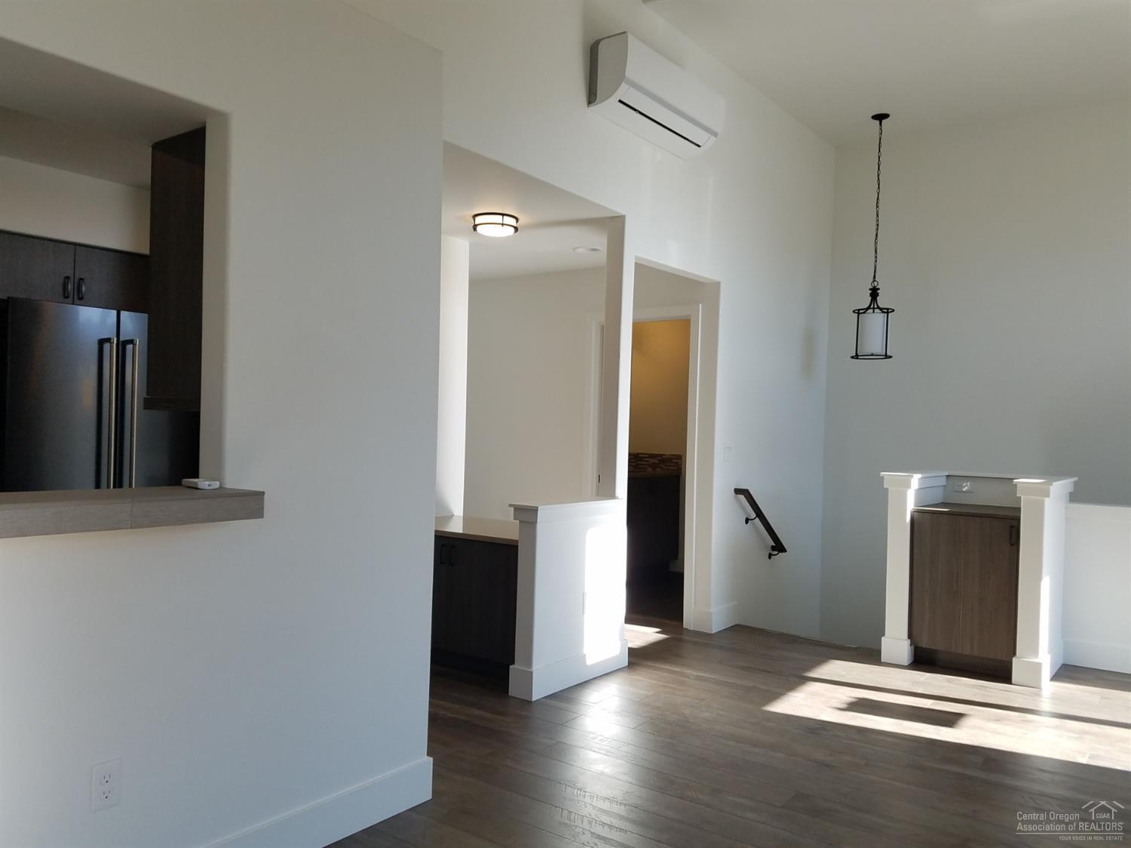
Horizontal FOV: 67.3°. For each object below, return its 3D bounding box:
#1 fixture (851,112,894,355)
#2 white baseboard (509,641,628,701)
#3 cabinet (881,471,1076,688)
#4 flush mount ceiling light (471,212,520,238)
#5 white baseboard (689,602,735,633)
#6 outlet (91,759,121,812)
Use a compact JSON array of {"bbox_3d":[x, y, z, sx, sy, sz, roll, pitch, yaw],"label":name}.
[{"bbox_3d":[2.288,-1.372,6.252,0.305,1.788,0.305,1,0,37],"label":"fixture"},{"bbox_3d":[0.036,1.238,4.352,0.143,0.138,0.812,1,0,37],"label":"white baseboard"},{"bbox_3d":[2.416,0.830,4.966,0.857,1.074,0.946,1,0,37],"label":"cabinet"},{"bbox_3d":[-0.380,-1.090,4.675,0.257,0.084,0.257,1,0,0],"label":"flush mount ceiling light"},{"bbox_3d":[0.985,1.259,5.582,0.145,0.145,0.359,1,0,37],"label":"white baseboard"},{"bbox_3d":[-1.123,0.884,2.076,0.008,0.115,0.069,1,0,37],"label":"outlet"}]

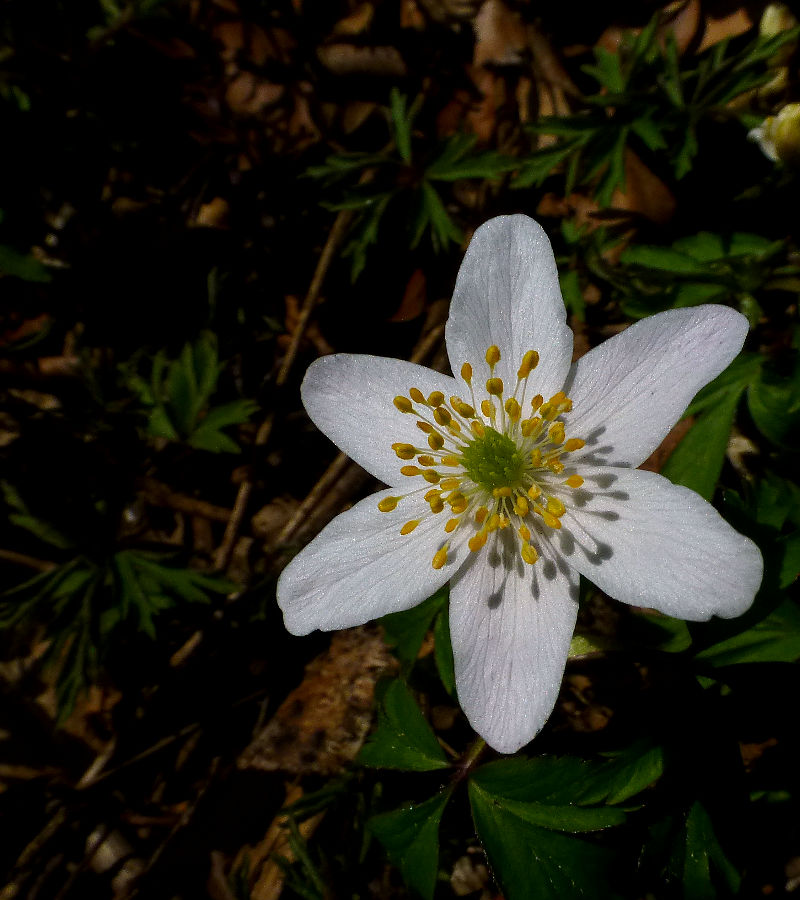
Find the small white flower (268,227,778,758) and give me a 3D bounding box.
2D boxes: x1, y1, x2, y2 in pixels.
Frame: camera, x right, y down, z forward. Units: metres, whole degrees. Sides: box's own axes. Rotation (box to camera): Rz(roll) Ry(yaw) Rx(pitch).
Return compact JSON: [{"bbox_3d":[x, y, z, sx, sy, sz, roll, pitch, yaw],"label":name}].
[{"bbox_3d":[0.010,0.002,0.073,0.043,0.013,0.046,0,80,20],"label":"small white flower"}]

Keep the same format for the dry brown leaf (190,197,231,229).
[{"bbox_3d":[-0.059,-0.074,0.260,0.013,0.006,0.010,0,53,0],"label":"dry brown leaf"}]

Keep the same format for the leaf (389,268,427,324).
[{"bbox_3d":[0.002,-0.044,0.237,0.011,0.008,0.014,0,53,0],"label":"leaf"}]

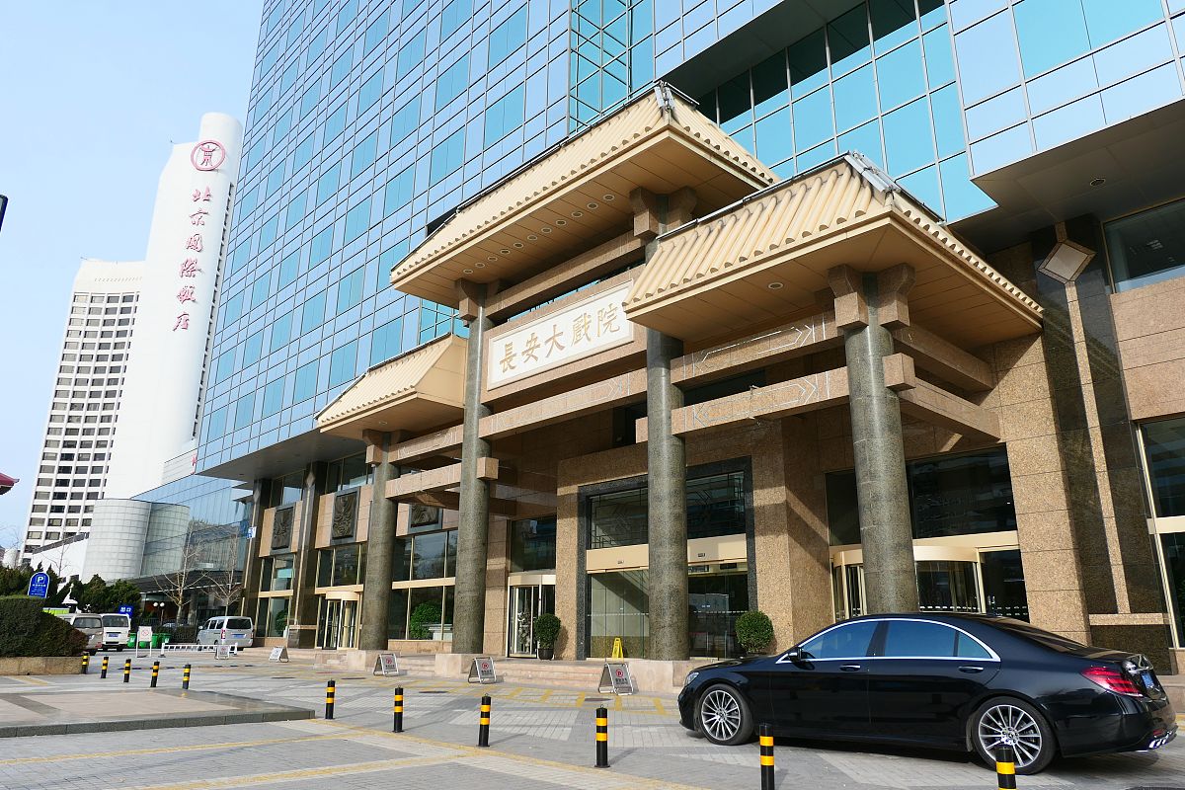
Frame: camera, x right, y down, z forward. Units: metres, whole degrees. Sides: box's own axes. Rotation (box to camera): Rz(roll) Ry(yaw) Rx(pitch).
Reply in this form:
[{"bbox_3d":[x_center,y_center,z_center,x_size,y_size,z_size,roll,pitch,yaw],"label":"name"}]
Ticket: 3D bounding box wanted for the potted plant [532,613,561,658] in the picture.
[{"bbox_3d":[-1.368,7.190,23.551,0.800,1.318,0.800,0,-16,0],"label":"potted plant"}]

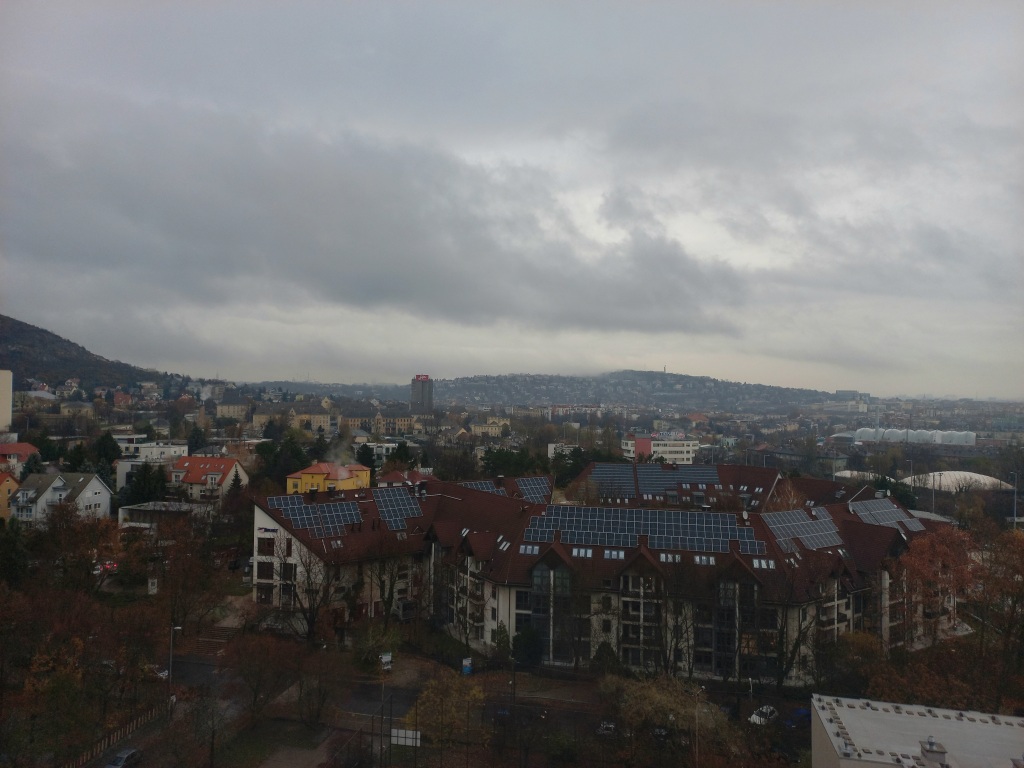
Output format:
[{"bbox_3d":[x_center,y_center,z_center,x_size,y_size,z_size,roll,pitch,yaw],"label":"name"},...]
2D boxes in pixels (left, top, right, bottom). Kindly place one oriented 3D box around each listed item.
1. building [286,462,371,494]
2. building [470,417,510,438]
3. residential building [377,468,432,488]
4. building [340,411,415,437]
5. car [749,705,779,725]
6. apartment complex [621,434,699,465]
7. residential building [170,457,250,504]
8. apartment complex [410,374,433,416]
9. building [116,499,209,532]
[{"bbox_3d":[-51.200,27.872,207.575,19.000,11.400,15.000,0,-1,12],"label":"building"},{"bbox_3d":[-17.500,34.651,594.516,31.000,16.000,18.000,0,-1,5],"label":"building"},{"bbox_3d":[-29.800,28.905,206.558,13.500,9.300,11.500,0,-1,10],"label":"residential building"},{"bbox_3d":[-108.500,31.662,599.565,58.000,21.140,17.000,0,-1,3],"label":"building"},{"bbox_3d":[27.300,35.878,80.028,1.750,1.450,4.000,-1,-1,37],"label":"car"},{"bbox_3d":[66.300,31.282,334.536,34.000,16.900,15.000,0,-1,0],"label":"apartment complex"},{"bbox_3d":[-81.300,26.326,198.599,17.000,12.200,12.500,0,-1,14],"label":"residential building"},{"bbox_3d":[-104.000,18.920,857.806,23.000,59.000,20.000,0,-1,5],"label":"apartment complex"},{"bbox_3d":[-57.000,23.527,121.634,12.300,6.500,7.600,0,-1,13],"label":"building"}]

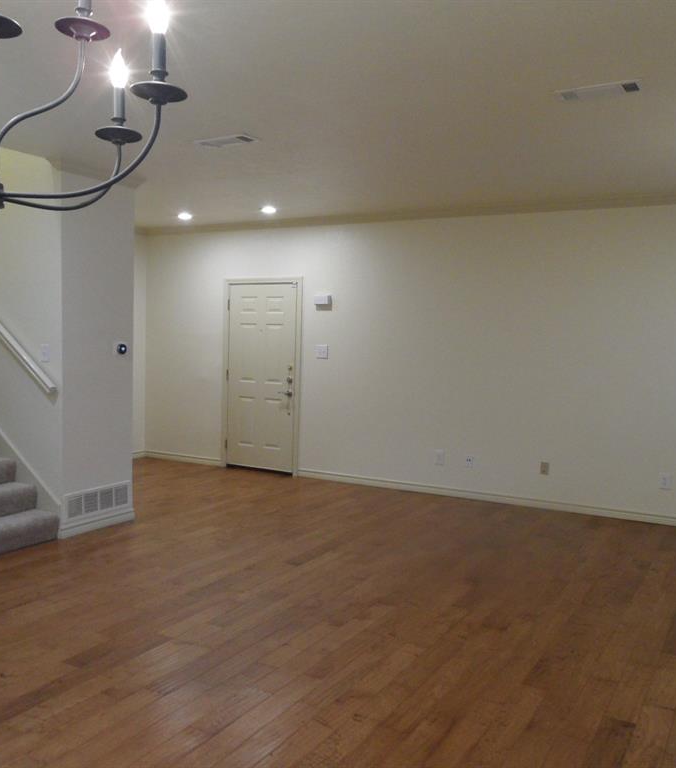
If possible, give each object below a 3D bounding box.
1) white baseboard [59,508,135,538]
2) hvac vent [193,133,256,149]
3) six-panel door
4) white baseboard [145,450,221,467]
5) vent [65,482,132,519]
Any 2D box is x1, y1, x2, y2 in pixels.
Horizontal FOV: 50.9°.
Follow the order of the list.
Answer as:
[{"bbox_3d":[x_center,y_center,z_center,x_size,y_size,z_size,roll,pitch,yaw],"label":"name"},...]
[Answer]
[{"bbox_3d":[-1.810,1.042,5.329,0.020,0.100,0.690,3,4,30],"label":"white baseboard"},{"bbox_3d":[-0.708,-1.557,4.587,0.390,0.020,0.185,3,4,28],"label":"hvac vent"},{"bbox_3d":[-0.843,-0.074,7.904,0.910,2.050,0.045,3,4,28],"label":"six-panel door"},{"bbox_3d":[-1.846,0.870,8.469,1.163,0.090,0.016,3,4,28],"label":"white baseboard"},{"bbox_3d":[-1.817,0.889,5.416,0.020,0.195,0.635,4,4,31],"label":"vent"}]

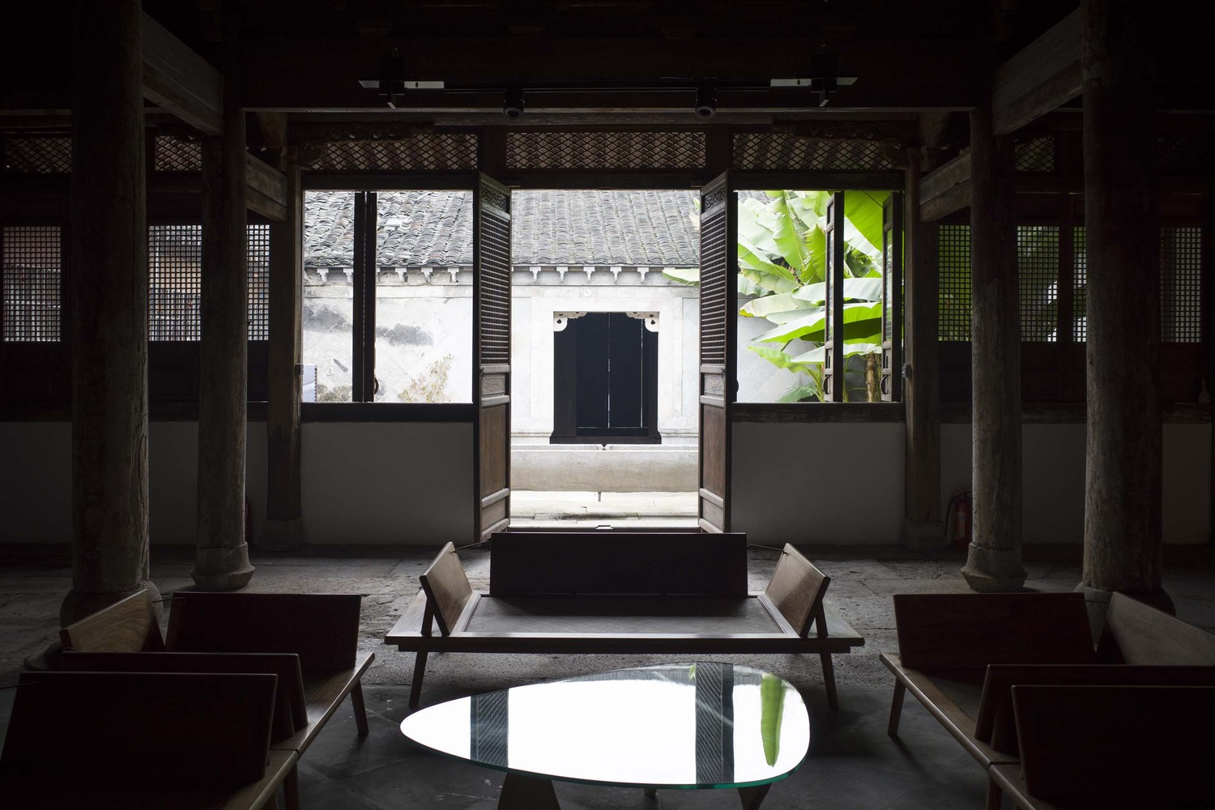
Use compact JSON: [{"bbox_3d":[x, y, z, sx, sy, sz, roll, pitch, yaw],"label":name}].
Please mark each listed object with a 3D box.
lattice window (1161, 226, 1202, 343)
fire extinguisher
[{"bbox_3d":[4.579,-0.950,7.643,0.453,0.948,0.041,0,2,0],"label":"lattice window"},{"bbox_3d":[2.786,0.922,7.447,0.206,0.469,0.154,0,2,0],"label":"fire extinguisher"}]

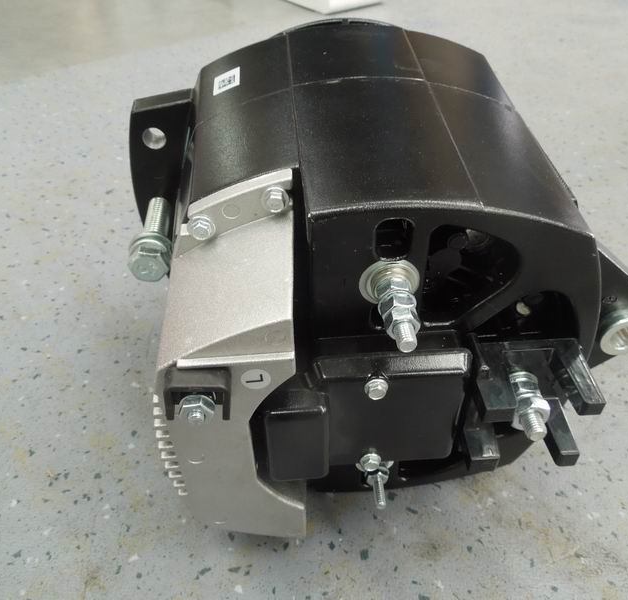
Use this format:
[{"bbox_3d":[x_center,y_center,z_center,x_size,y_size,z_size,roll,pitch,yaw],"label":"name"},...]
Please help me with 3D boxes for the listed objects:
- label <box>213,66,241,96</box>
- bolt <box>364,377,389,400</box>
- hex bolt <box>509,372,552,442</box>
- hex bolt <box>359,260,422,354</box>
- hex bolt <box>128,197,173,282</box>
[{"bbox_3d":[-0.048,-0.119,0.316,0.015,0.001,0.020,-18,45,13],"label":"label"},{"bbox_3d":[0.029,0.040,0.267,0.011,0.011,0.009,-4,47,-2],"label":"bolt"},{"bbox_3d":[0.094,0.046,0.254,0.016,0.016,0.034,-4,47,-2],"label":"hex bolt"},{"bbox_3d":[0.034,0.005,0.234,0.025,0.025,0.038,-4,47,-2],"label":"hex bolt"},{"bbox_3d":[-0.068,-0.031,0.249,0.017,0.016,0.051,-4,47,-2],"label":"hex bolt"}]

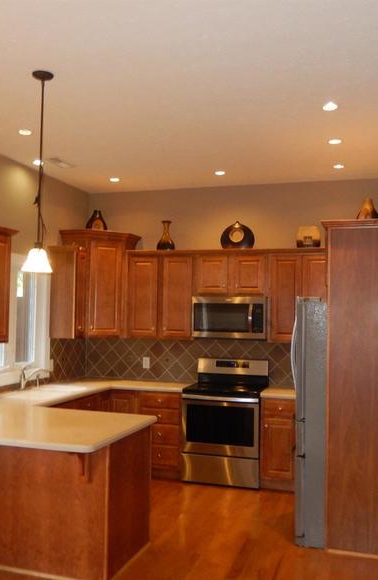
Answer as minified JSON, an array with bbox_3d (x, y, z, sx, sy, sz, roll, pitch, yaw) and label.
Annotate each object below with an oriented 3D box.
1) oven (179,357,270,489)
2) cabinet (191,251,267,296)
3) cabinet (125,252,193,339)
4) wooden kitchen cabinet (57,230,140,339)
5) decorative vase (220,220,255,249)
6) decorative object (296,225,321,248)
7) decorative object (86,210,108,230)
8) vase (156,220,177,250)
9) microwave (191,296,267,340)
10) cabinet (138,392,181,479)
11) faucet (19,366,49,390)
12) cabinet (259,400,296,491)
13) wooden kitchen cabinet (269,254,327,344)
[{"bbox_3d":[0.391,1.328,5.686,0.760,1.185,0.700,0,-3,17],"label":"oven"},{"bbox_3d":[0.468,-0.149,5.956,0.765,0.480,0.330,0,-3,17],"label":"cabinet"},{"bbox_3d":[-0.266,0.065,6.022,0.755,0.918,0.345,1,-2,17],"label":"cabinet"},{"bbox_3d":[-1.043,-0.036,6.327,0.890,1.145,0.690,3,-3,-28],"label":"wooden kitchen cabinet"},{"bbox_3d":[0.506,-0.557,5.800,0.363,0.319,0.120,1,-2,17],"label":"decorative vase"},{"bbox_3d":[1.224,-0.540,5.722,0.240,0.240,0.140,0,-3,17],"label":"decorative object"},{"bbox_3d":[-1.032,-0.771,6.286,0.260,0.260,0.170,1,-3,0],"label":"decorative object"},{"bbox_3d":[-0.247,-0.577,6.040,0.209,0.337,0.210,1,-2,0],"label":"vase"},{"bbox_3d":[0.447,0.289,5.770,0.760,0.415,0.385,1,-2,17],"label":"microwave"},{"bbox_3d":[-0.201,1.447,5.800,0.475,0.876,0.620,1,-2,17],"label":"cabinet"},{"bbox_3d":[-1.454,0.840,5.265,0.290,0.220,0.075,0,-3,17],"label":"faucet"},{"bbox_3d":[0.943,1.489,5.561,0.355,0.875,0.630,0,-3,17],"label":"cabinet"},{"bbox_3d":[1.147,0.077,5.582,0.654,0.918,0.345,1,-2,17],"label":"wooden kitchen cabinet"}]

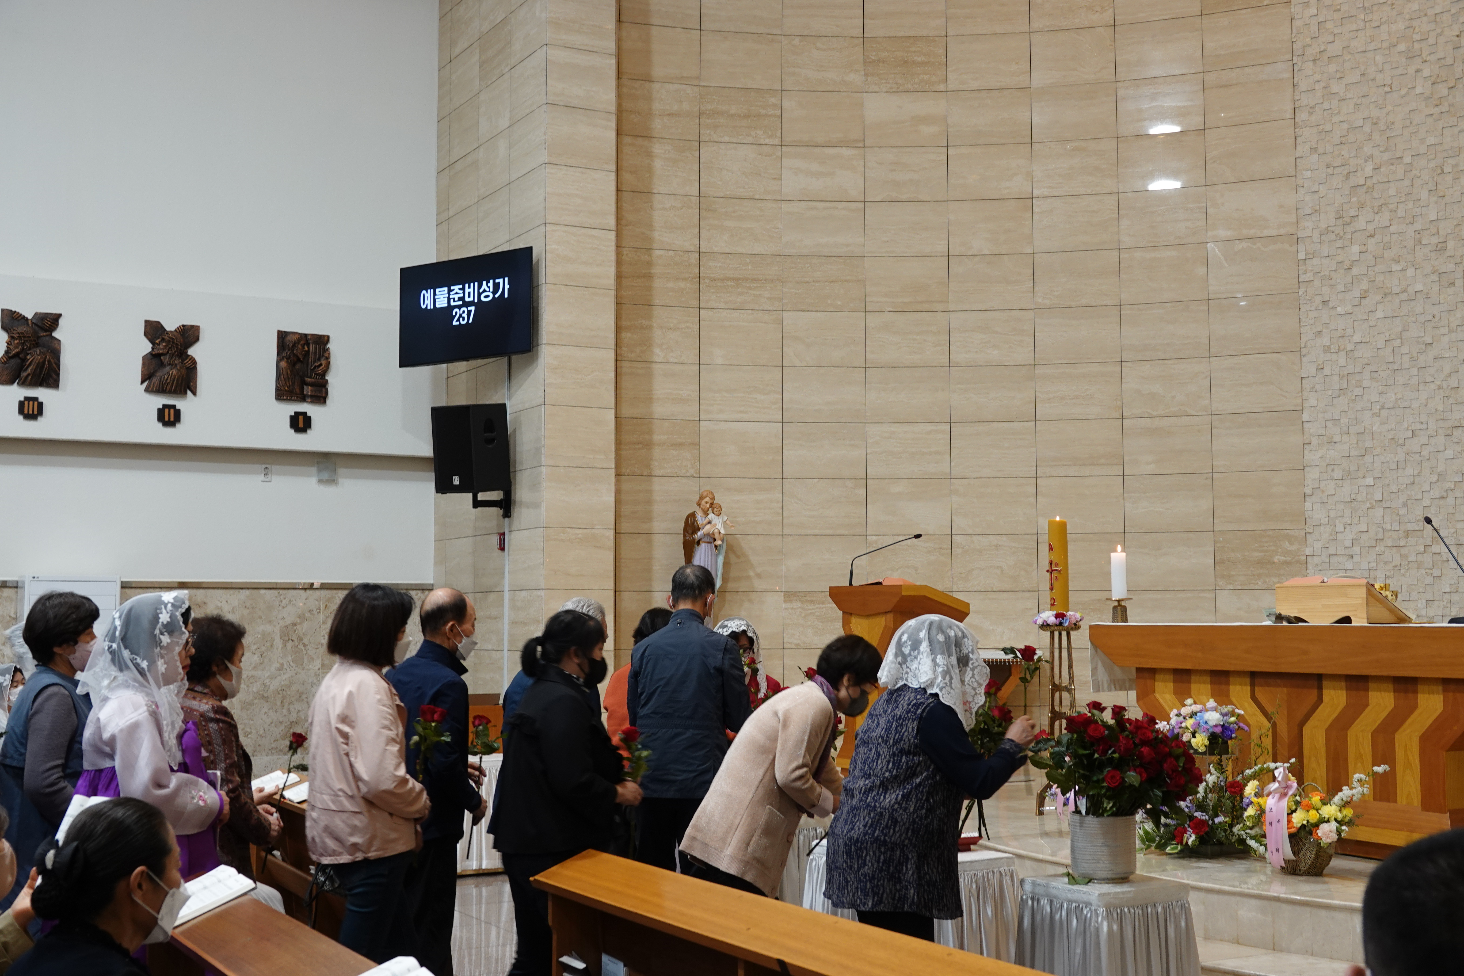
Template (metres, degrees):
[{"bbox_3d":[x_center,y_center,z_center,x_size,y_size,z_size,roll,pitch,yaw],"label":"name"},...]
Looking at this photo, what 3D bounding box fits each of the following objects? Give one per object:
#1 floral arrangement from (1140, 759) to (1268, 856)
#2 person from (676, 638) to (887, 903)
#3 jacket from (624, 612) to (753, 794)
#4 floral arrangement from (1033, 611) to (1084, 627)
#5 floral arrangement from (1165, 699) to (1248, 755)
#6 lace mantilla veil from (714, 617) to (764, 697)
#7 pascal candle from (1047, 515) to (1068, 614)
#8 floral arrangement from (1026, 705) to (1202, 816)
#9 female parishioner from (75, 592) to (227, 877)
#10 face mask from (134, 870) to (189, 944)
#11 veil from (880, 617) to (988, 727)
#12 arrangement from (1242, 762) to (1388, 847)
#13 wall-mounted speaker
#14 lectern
[{"bbox_3d":[2.063,1.399,7.112,0.560,0.420,0.460,-3,-5,30],"label":"floral arrangement"},{"bbox_3d":[0.150,1.174,5.274,0.680,1.390,0.480,1,-5,-13],"label":"person"},{"bbox_3d":[-0.165,0.833,6.254,0.460,0.735,0.330,-1,-5,17],"label":"jacket"},{"bbox_3d":[1.684,0.676,8.400,0.250,0.088,0.250,-1,-5,12],"label":"floral arrangement"},{"bbox_3d":[2.046,1.032,7.020,0.335,0.230,0.310,-2,-5,27],"label":"floral arrangement"},{"bbox_3d":[0.026,0.702,6.700,0.260,0.340,0.260,1,-5,-18],"label":"lace mantilla veil"},{"bbox_3d":[1.684,0.405,8.400,0.095,0.510,0.095,-3,-5,30],"label":"pascal candle"},{"bbox_3d":[1.169,0.832,4.970,0.520,0.345,0.480,-1,-5,17],"label":"floral arrangement"},{"bbox_3d":[-1.575,1.035,4.312,0.500,1.515,0.500,1,-5,-17],"label":"female parishioner"},{"bbox_3d":[-0.961,0.704,2.720,0.140,0.120,0.110,-4,-19,45],"label":"face mask"},{"bbox_3d":[0.609,0.559,4.921,0.340,0.350,0.300,4,-6,-38],"label":"veil"},{"bbox_3d":[2.322,1.262,6.480,0.530,0.310,0.380,-2,-5,27],"label":"arrangement"},{"bbox_3d":[-1.668,-0.212,10.400,0.340,0.590,0.330,-3,2,34],"label":"wall-mounted speaker"},{"bbox_3d":[1.006,1.208,9.835,0.580,1.230,0.600,4,-6,-44],"label":"lectern"}]

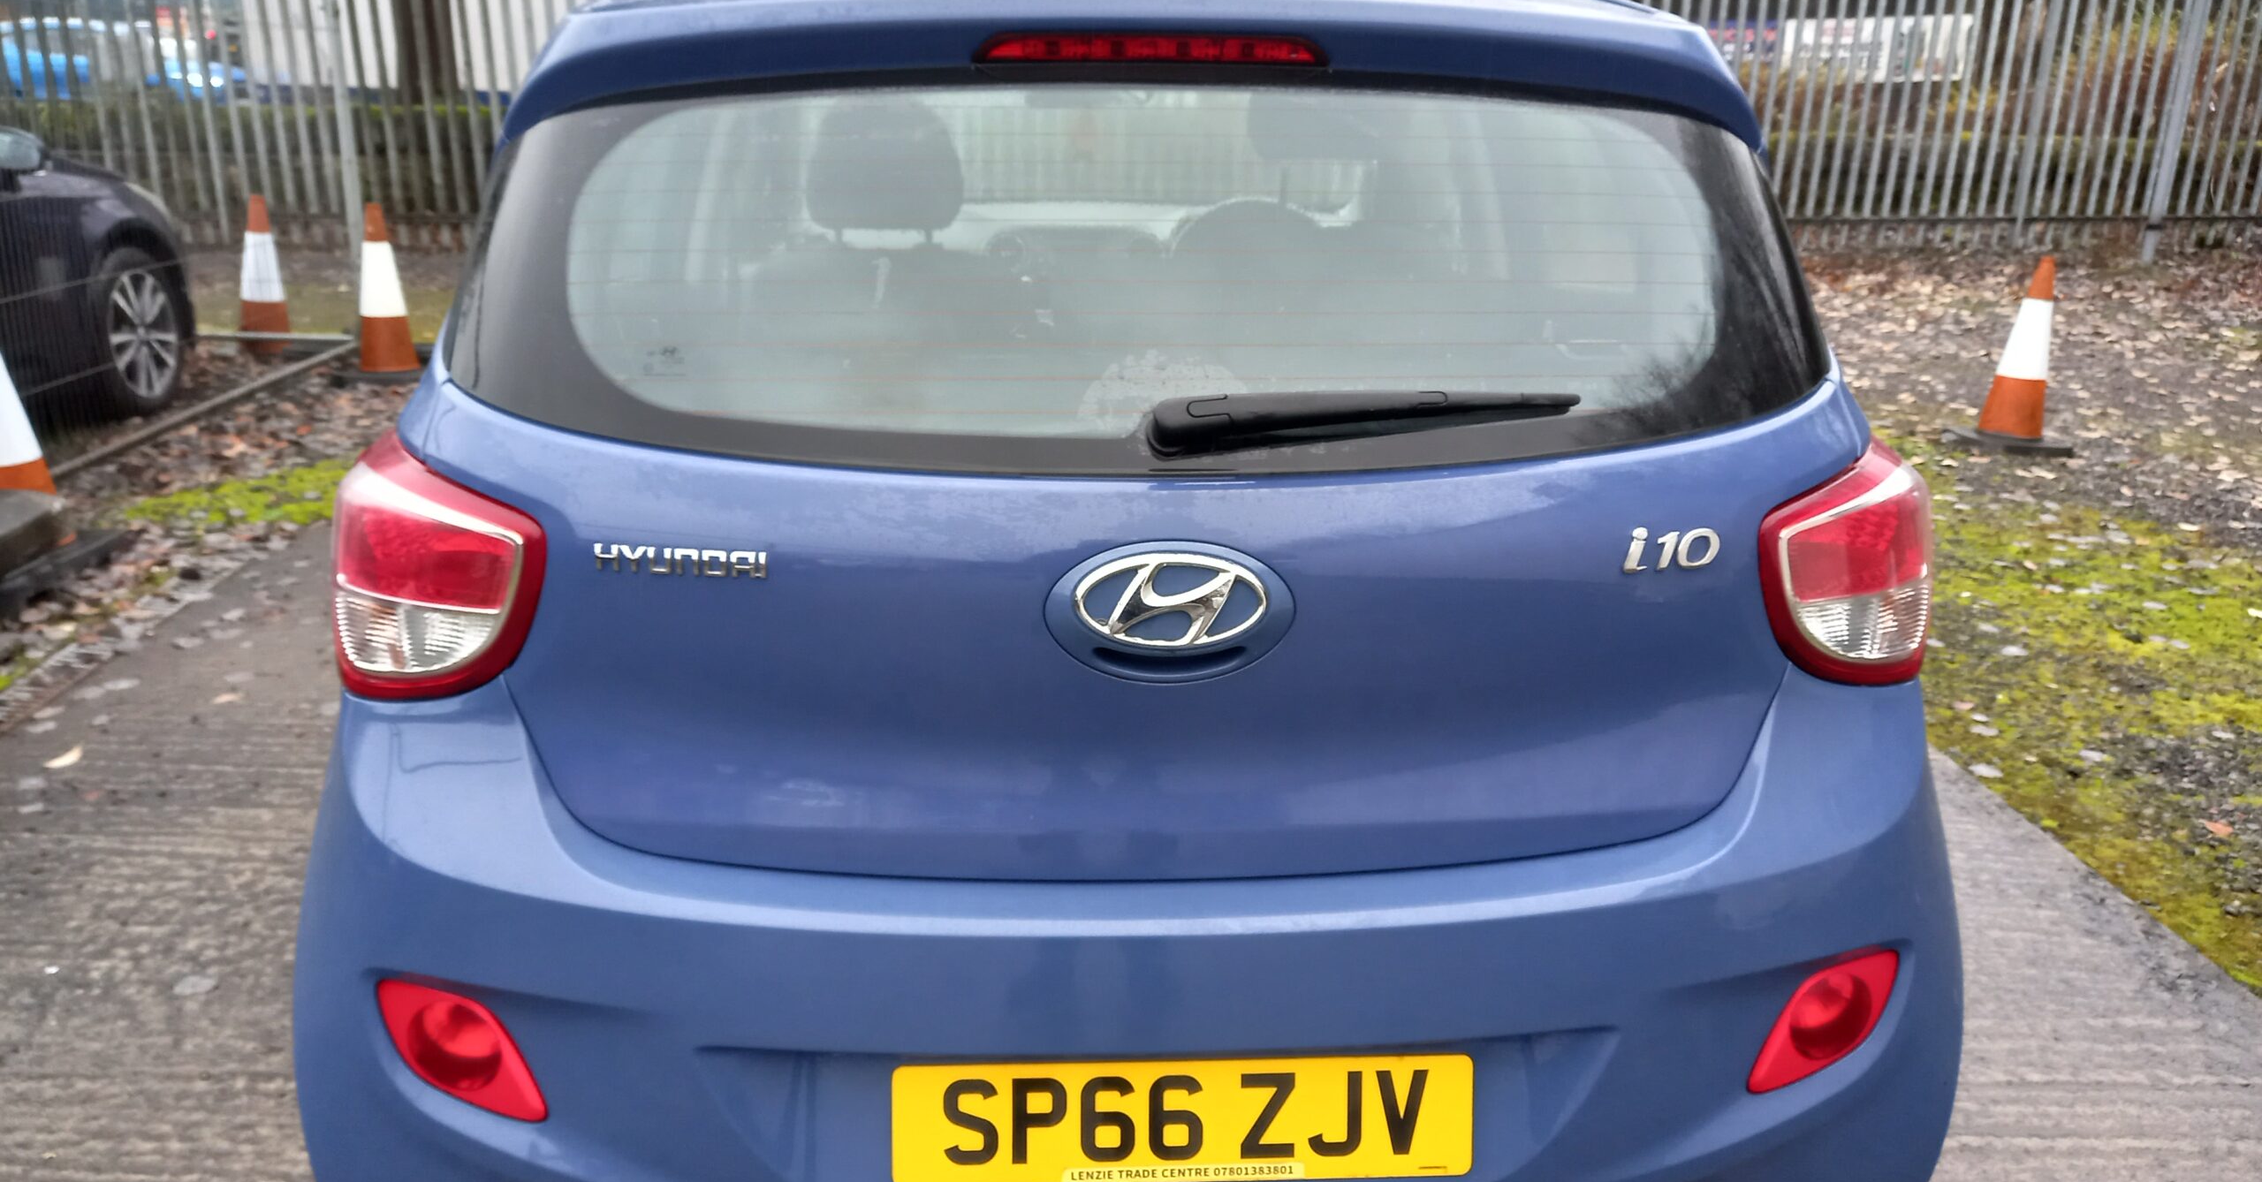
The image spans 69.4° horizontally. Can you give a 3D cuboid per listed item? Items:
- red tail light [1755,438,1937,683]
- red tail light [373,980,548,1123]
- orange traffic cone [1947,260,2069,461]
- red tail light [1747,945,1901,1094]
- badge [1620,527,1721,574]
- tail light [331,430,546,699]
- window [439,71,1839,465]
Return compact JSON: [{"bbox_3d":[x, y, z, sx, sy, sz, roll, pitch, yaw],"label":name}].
[{"bbox_3d":[0.664,-0.025,1.528,0.262,0.232,0.180,-4,19,-12],"label":"red tail light"},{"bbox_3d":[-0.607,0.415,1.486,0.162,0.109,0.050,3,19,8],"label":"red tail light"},{"bbox_3d":[3.522,-0.933,6.405,0.390,0.750,0.390,4,19,11],"label":"orange traffic cone"},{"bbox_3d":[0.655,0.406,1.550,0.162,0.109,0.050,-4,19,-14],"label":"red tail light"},{"bbox_3d":[0.456,-0.035,1.377,0.088,0.041,0.008,-2,11,-12],"label":"badge"},{"bbox_3d":[-0.620,-0.015,1.463,0.262,0.232,0.180,3,19,7],"label":"tail light"},{"bbox_3d":[0.022,-0.279,1.456,1.260,0.379,0.119,0,-8,-3],"label":"window"}]

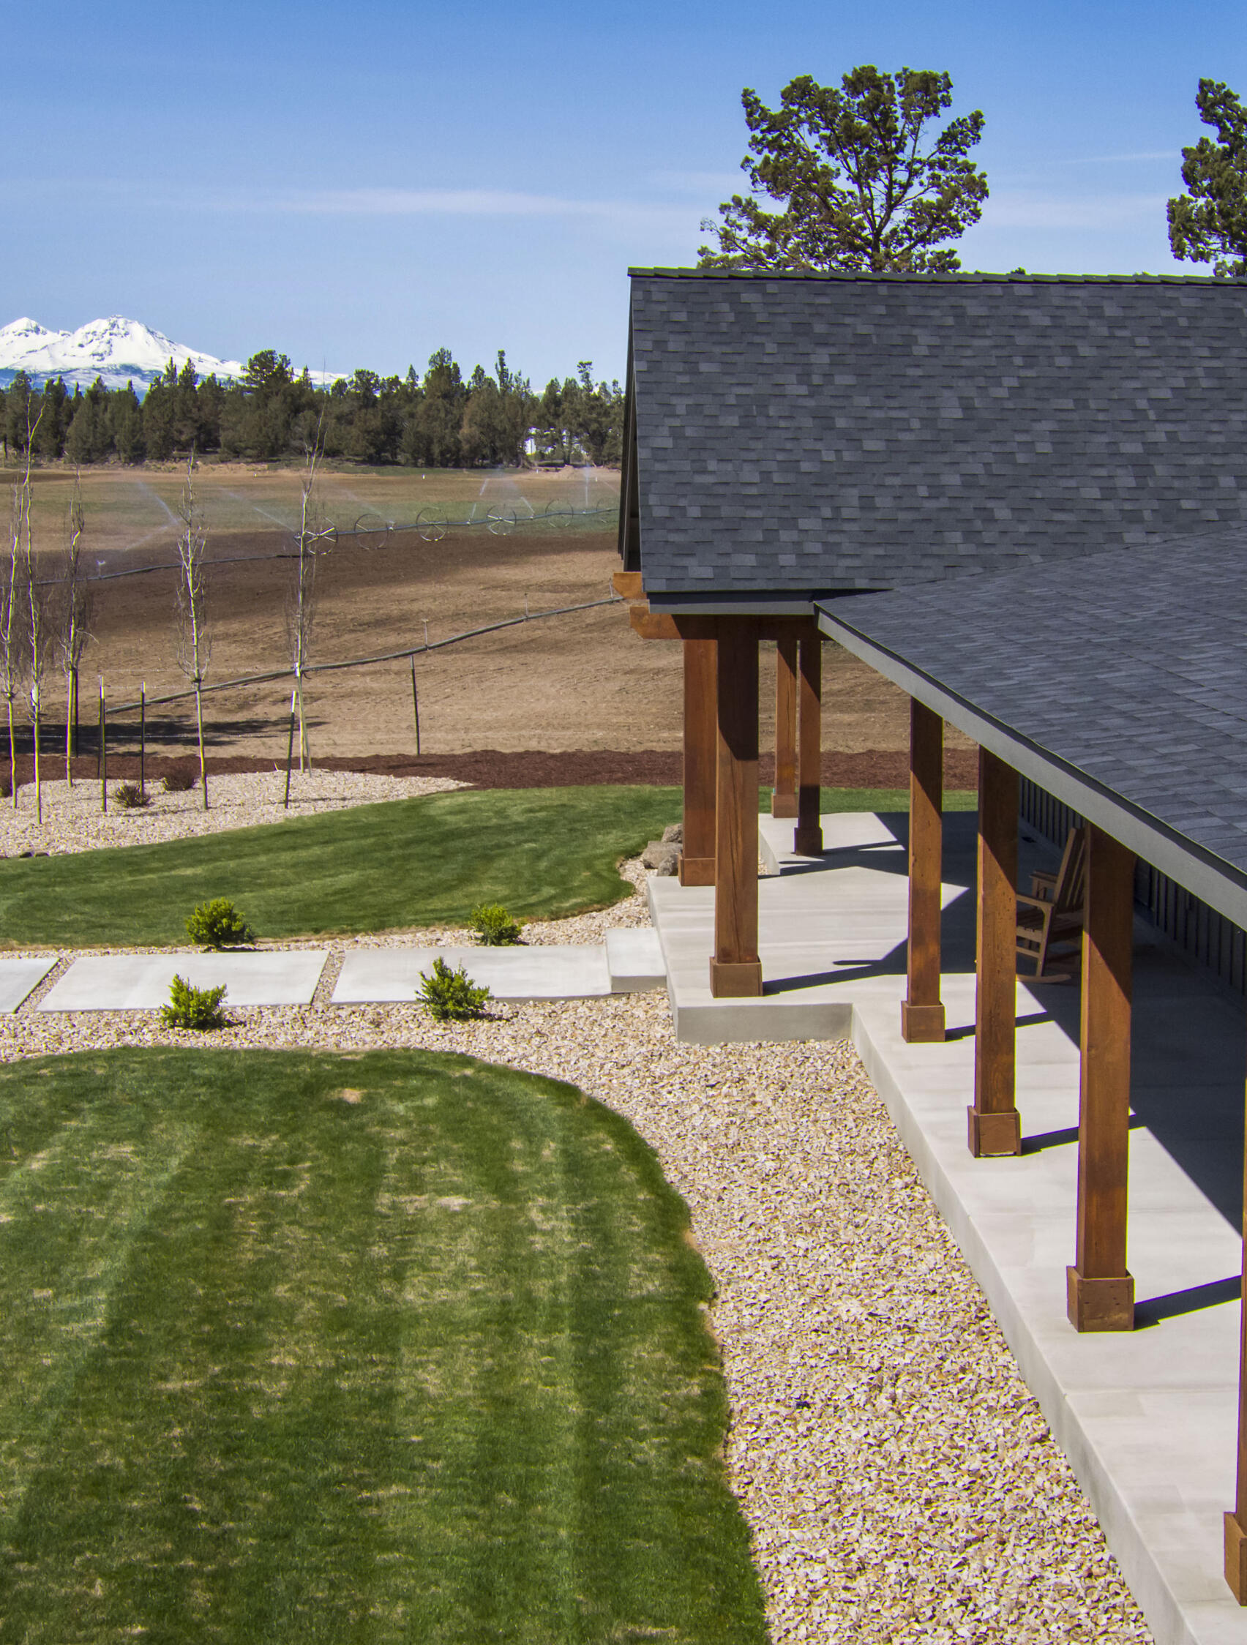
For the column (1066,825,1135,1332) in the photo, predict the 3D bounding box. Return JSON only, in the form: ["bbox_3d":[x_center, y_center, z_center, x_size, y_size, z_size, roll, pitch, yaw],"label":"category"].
[{"bbox_3d":[2.249,1.047,14.721,0.265,2.645,0.265,0,7,-1],"label":"column"}]

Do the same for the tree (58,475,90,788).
[{"bbox_3d":[-7.081,-2.452,40.834,0.467,3.955,0.467,0,7,-1],"label":"tree"}]

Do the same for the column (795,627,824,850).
[{"bbox_3d":[1.780,-0.872,30.380,0.250,2.350,0.250,0,7,-1],"label":"column"}]

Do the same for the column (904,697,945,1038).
[{"bbox_3d":[1.993,0.249,20.932,0.250,2.400,0.250,0,7,-1],"label":"column"}]

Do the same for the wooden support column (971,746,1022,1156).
[{"bbox_3d":[2.074,0.655,17.581,0.250,2.400,0.250,0,7,-1],"label":"wooden support column"}]

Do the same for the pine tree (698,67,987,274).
[{"bbox_3d":[4.510,-9.153,62.837,6.100,11.439,6.100,0,7,-1],"label":"pine tree"}]

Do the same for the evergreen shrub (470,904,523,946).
[{"bbox_3d":[-1.138,0.899,28.045,0.463,0.376,0.463,0,7,-1],"label":"evergreen shrub"}]

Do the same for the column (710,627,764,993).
[{"bbox_3d":[0.811,-0.054,22.729,0.352,2.580,0.352,0,7,-1],"label":"column"}]

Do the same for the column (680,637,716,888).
[{"bbox_3d":[0.688,-0.732,28.442,0.352,2.550,0.352,0,7,-1],"label":"column"}]

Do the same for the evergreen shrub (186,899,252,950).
[{"bbox_3d":[-3.592,0.889,28.131,0.594,0.443,0.594,0,7,-1],"label":"evergreen shrub"}]

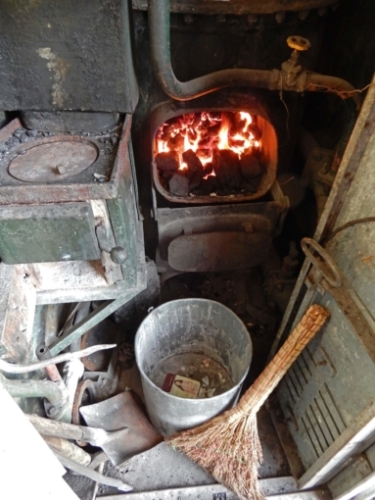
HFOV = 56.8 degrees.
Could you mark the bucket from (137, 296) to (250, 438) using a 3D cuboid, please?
[{"bbox_3d":[0.016,0.360,1.033,0.312,0.305,0.312,1,45,-1],"label":"bucket"}]

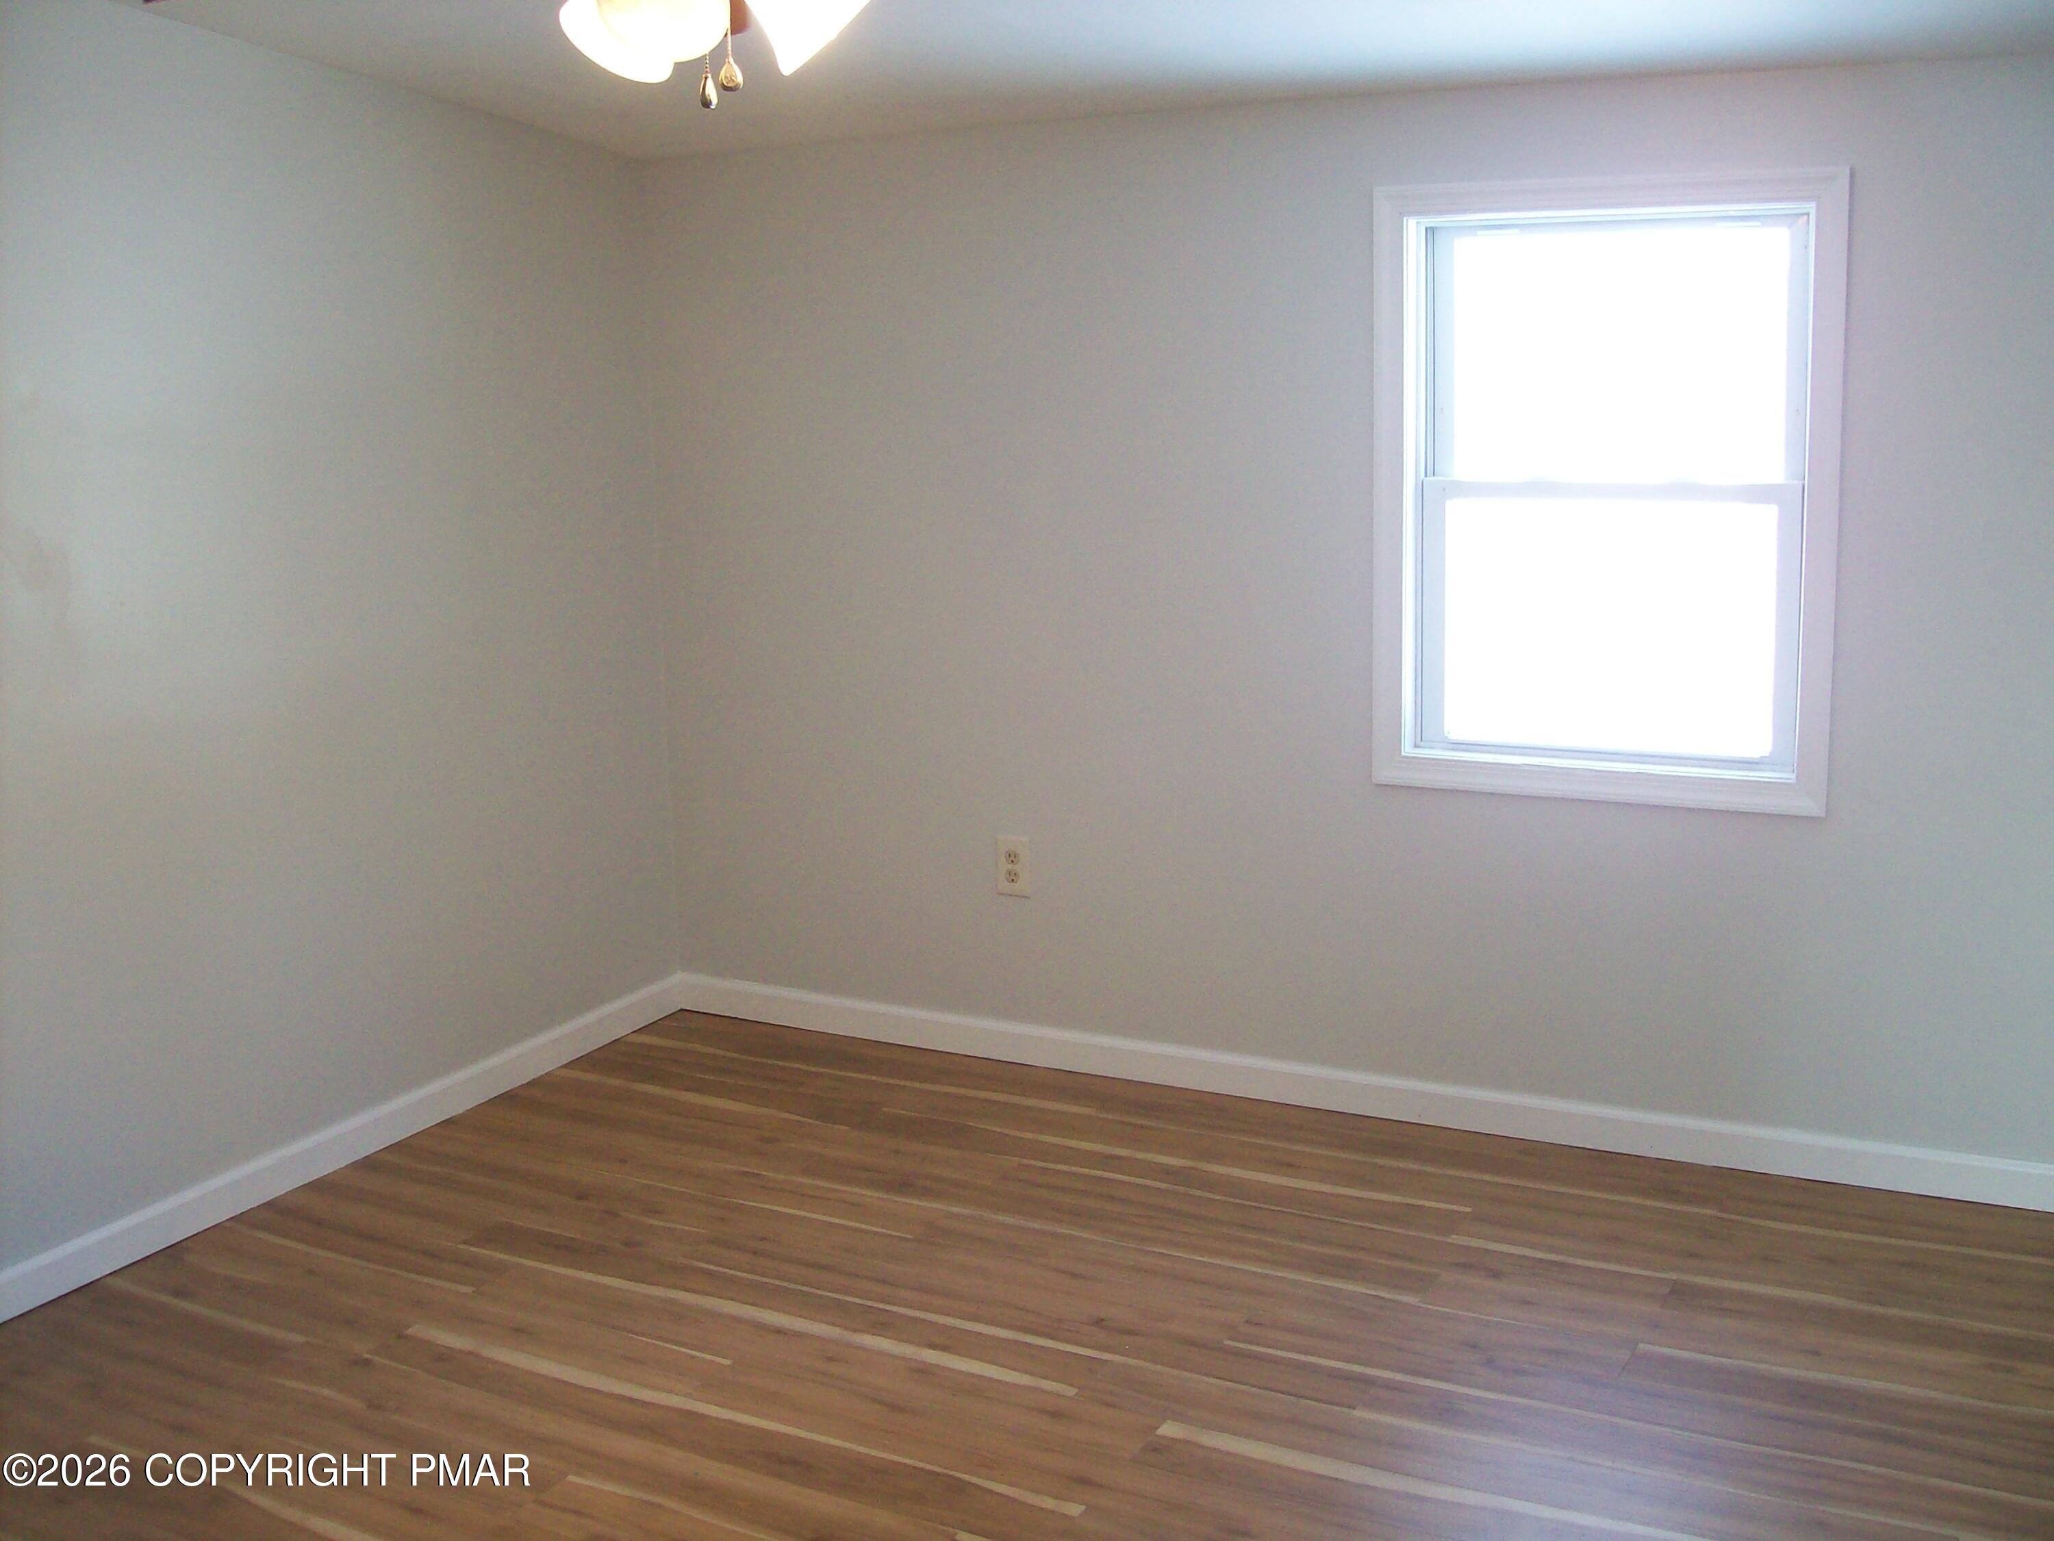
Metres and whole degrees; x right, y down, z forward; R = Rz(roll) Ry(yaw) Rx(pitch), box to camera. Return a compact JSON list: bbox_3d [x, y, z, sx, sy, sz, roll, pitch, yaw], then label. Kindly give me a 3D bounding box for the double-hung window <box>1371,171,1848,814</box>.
[{"bbox_3d":[1.016,-0.488,3.749,0.820,1.090,0.110,5,13,28],"label":"double-hung window"}]

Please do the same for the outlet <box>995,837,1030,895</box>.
[{"bbox_3d":[-0.028,0.203,4.434,0.075,0.120,0.010,5,13,28],"label":"outlet"}]

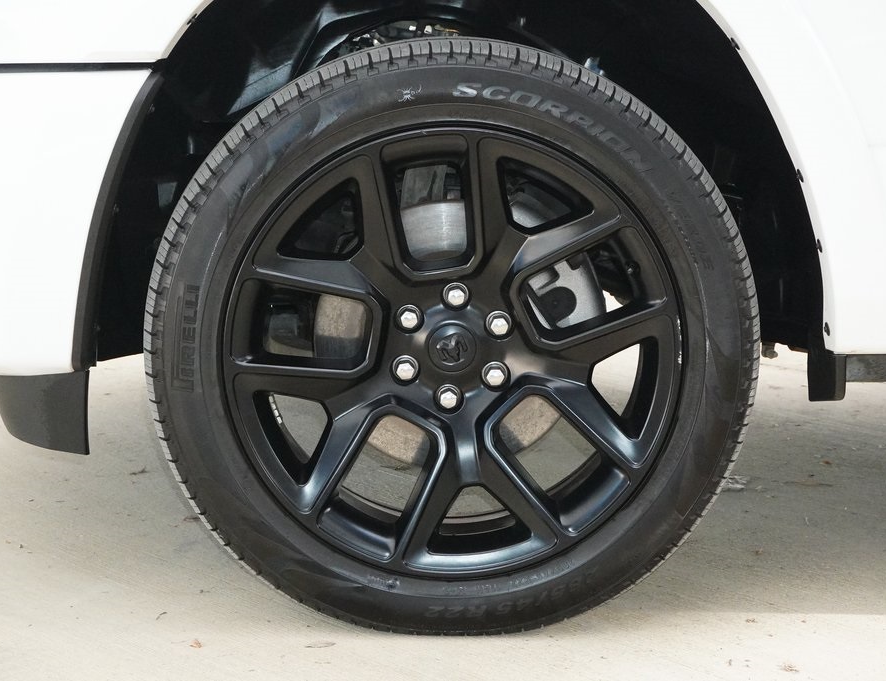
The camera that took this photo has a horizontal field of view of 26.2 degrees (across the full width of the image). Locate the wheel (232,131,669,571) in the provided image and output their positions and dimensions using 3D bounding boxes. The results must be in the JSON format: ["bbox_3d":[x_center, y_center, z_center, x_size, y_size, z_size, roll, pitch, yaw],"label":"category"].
[{"bbox_3d":[0.015,-0.007,2.572,0.595,0.595,0.240,0,12,1],"label":"wheel"}]

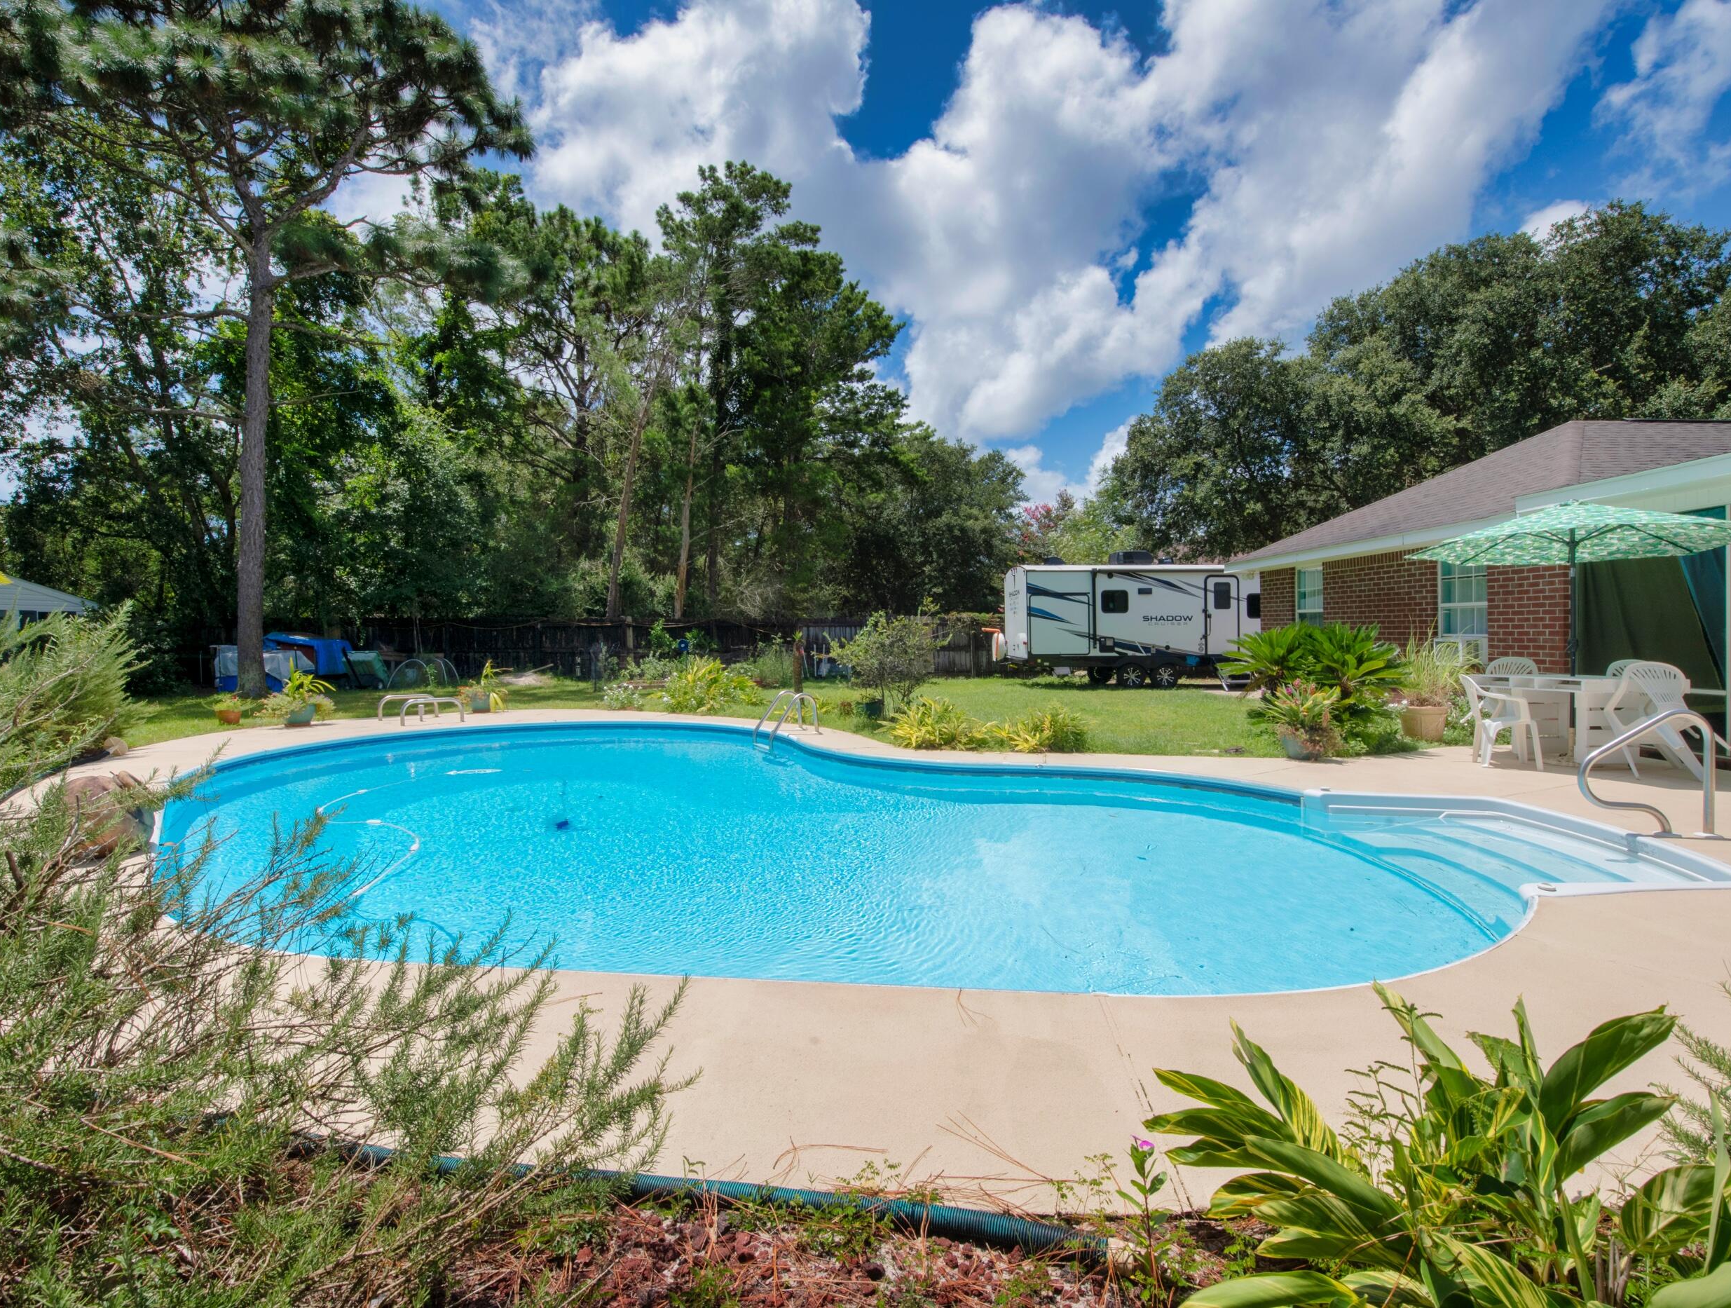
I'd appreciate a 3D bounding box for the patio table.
[{"bbox_3d":[7.150,0.650,7.670,1.100,0.800,1.100,0,2,5],"label":"patio table"}]

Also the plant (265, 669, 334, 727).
[{"bbox_3d":[-7.712,0.606,10.419,0.770,0.770,0.750,-1,2,-36],"label":"plant"}]

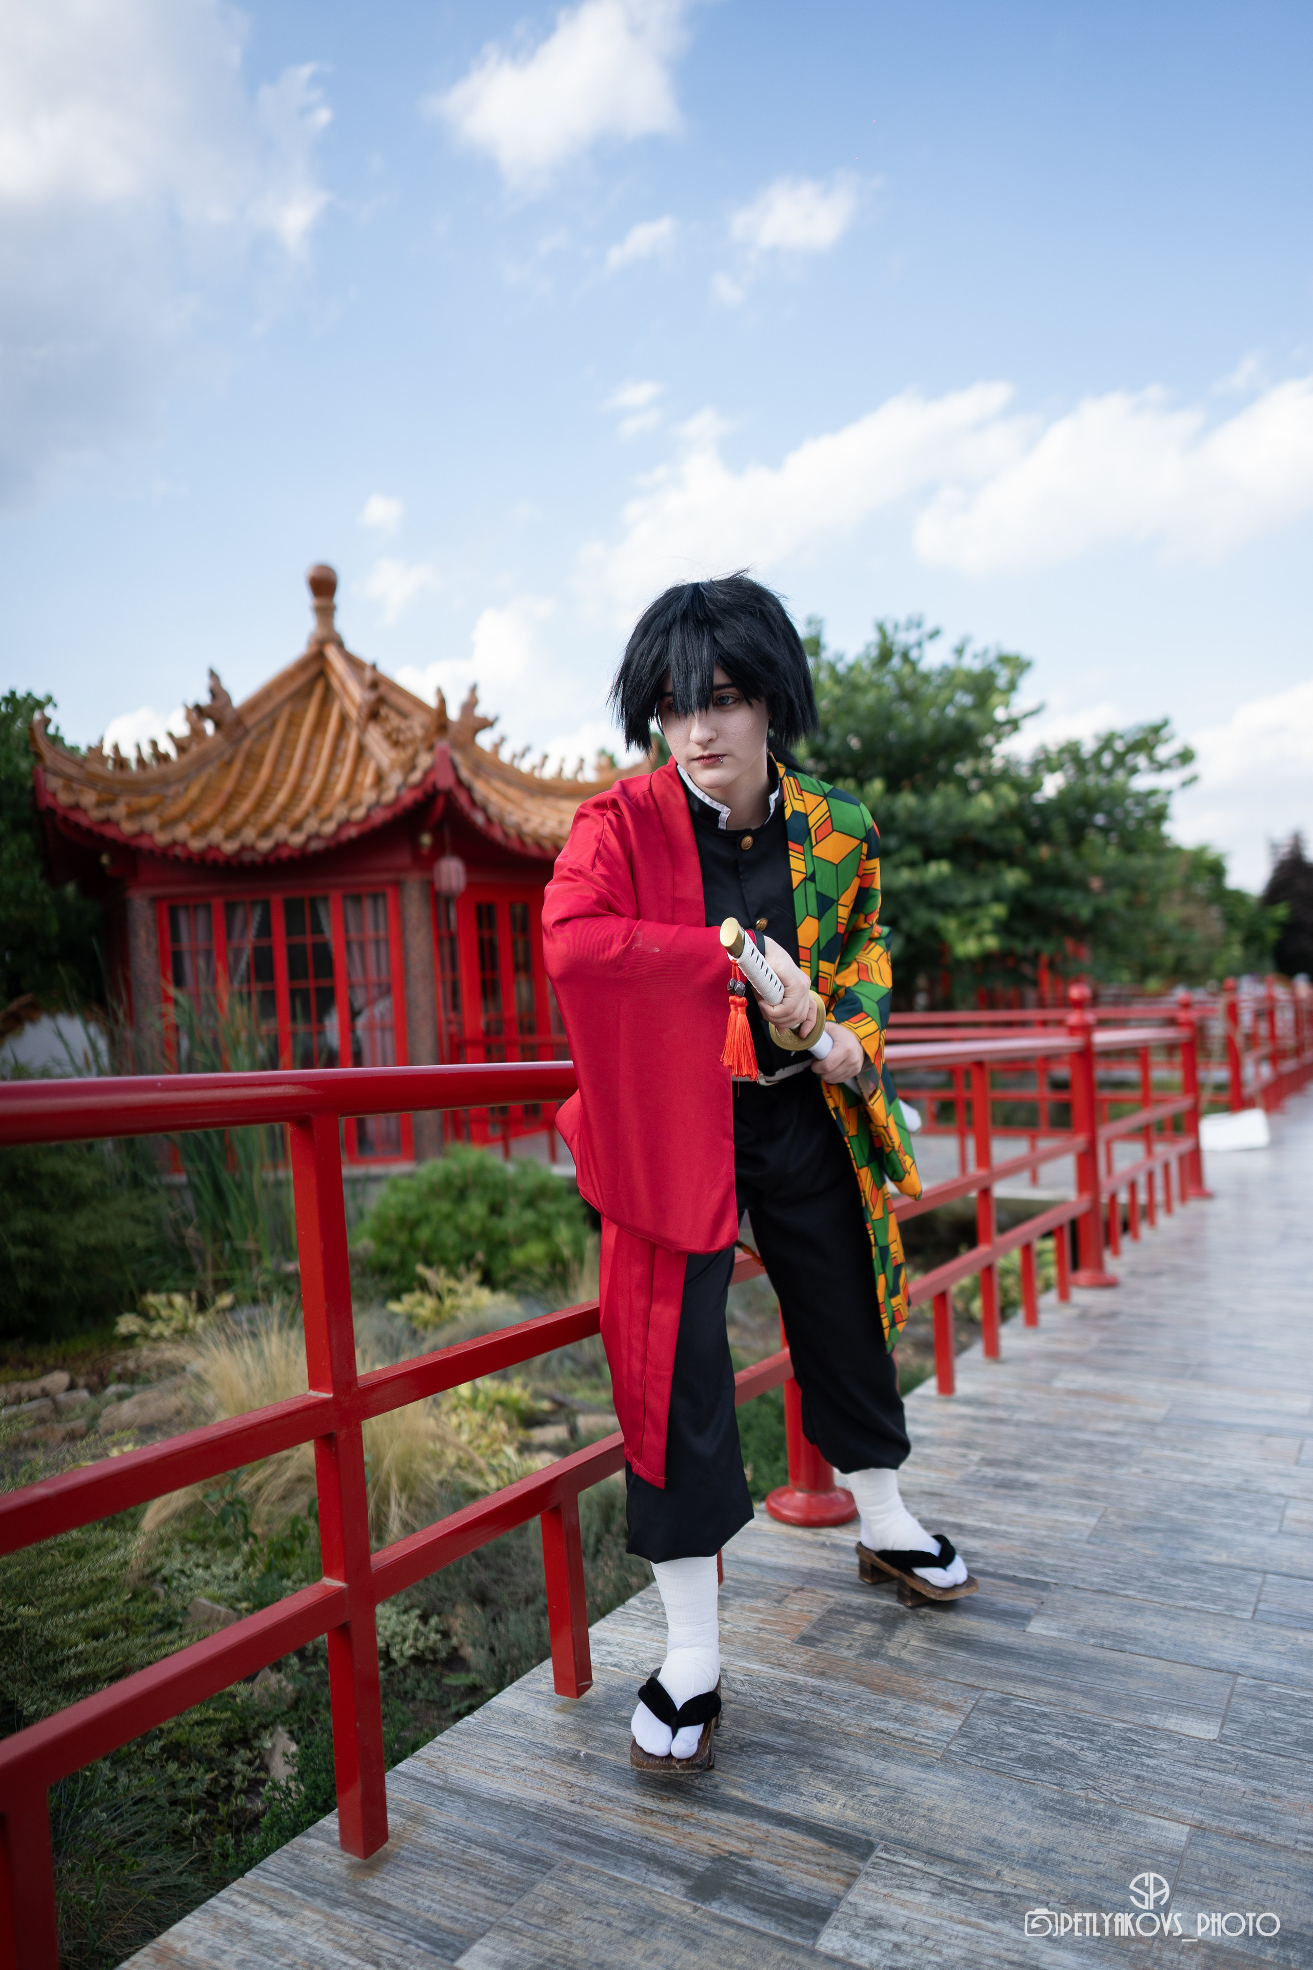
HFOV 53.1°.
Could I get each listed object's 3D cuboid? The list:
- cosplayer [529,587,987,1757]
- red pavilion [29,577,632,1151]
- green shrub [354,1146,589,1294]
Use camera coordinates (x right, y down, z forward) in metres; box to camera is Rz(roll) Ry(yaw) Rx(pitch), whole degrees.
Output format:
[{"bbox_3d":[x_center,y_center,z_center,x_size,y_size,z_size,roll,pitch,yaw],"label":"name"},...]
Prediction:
[{"bbox_3d":[0.200,0.270,1.970,0.720,1.630,0.800,-3,1,-2],"label":"cosplayer"},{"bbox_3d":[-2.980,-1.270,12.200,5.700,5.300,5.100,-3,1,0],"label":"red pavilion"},{"bbox_3d":[-1.180,1.500,8.400,1.500,0.950,1.350,-3,1,0],"label":"green shrub"}]

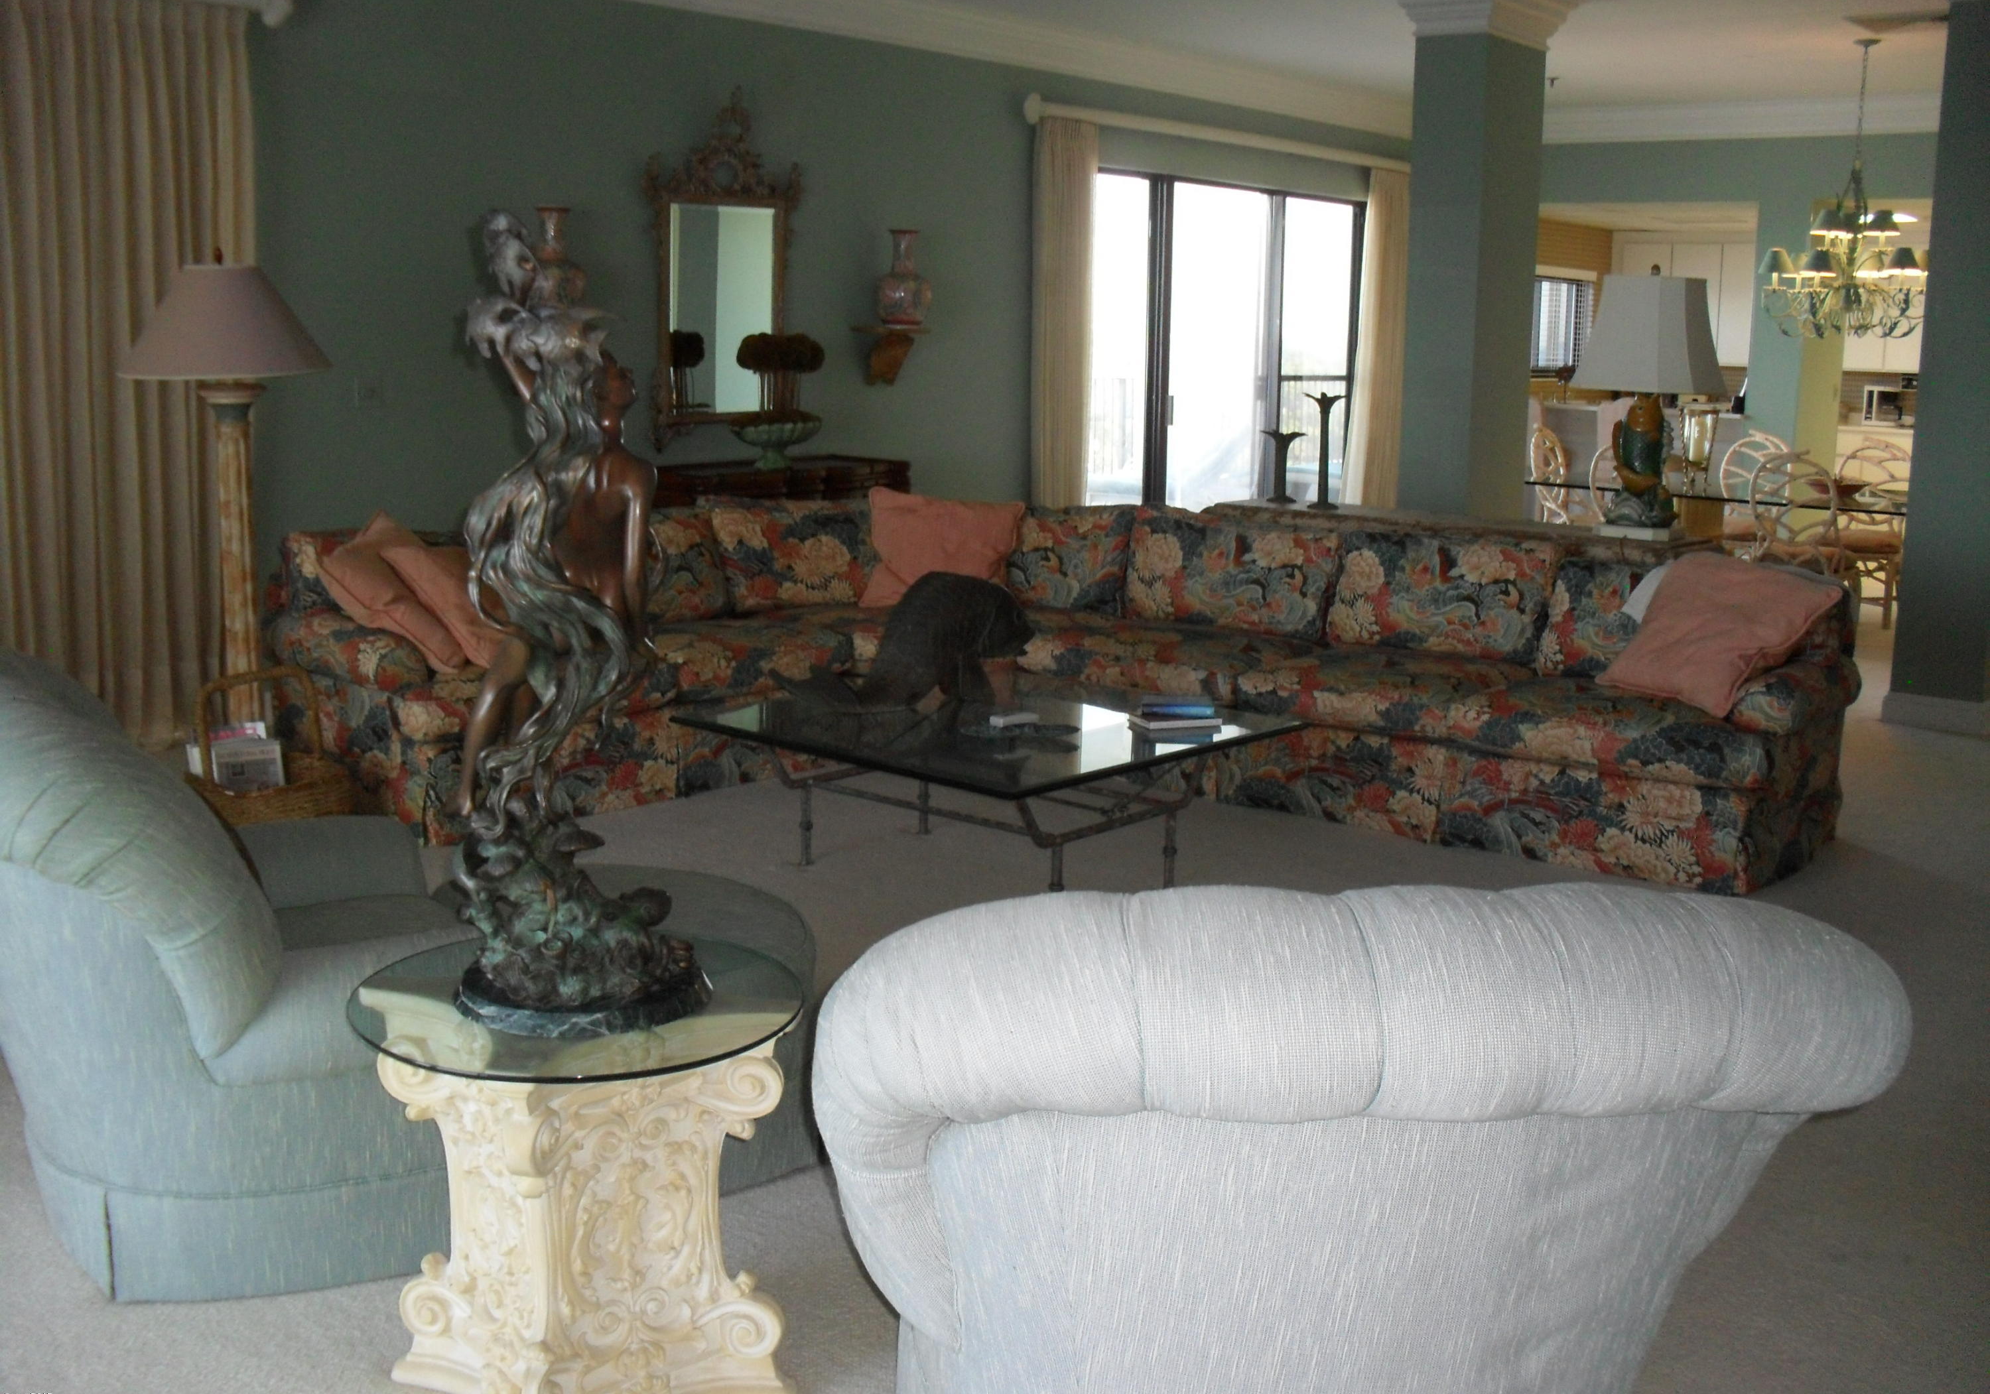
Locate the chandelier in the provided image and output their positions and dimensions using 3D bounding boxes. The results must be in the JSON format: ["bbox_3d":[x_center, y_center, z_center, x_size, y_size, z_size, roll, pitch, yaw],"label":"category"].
[{"bbox_3d":[4.064,-2.402,9.522,0.824,1.363,0.824,5,11,23],"label":"chandelier"}]

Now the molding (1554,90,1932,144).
[{"bbox_3d":[4.412,-3.453,11.982,2.442,0.192,0.142,10,13,39],"label":"molding"}]

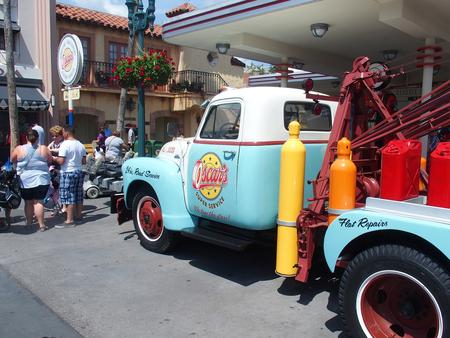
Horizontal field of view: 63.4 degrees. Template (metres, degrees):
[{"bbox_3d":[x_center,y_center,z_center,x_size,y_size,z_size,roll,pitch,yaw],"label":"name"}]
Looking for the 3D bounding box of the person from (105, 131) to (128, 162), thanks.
[{"bbox_3d":[-2.555,-0.173,8.444,0.800,1.370,0.550,-3,8,-30],"label":"person"}]

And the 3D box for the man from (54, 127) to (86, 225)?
[{"bbox_3d":[-2.604,0.125,6.112,0.420,1.670,0.520,6,8,36],"label":"man"}]

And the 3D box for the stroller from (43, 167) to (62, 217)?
[{"bbox_3d":[-3.223,0.375,6.687,0.500,0.960,0.750,-2,7,-24],"label":"stroller"}]

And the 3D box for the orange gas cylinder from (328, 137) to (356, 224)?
[{"bbox_3d":[0.981,0.169,3.032,0.220,0.843,0.220,6,9,43],"label":"orange gas cylinder"}]

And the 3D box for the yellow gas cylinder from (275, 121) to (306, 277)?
[{"bbox_3d":[0.608,0.283,3.339,0.220,1.425,0.220,2,6,0],"label":"yellow gas cylinder"}]

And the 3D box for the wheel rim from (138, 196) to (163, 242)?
[{"bbox_3d":[-0.959,0.661,4.886,0.590,0.590,0.170,7,9,43],"label":"wheel rim"}]

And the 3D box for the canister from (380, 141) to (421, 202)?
[{"bbox_3d":[1.473,0.004,3.033,0.345,0.465,0.170,-5,9,-43],"label":"canister"}]

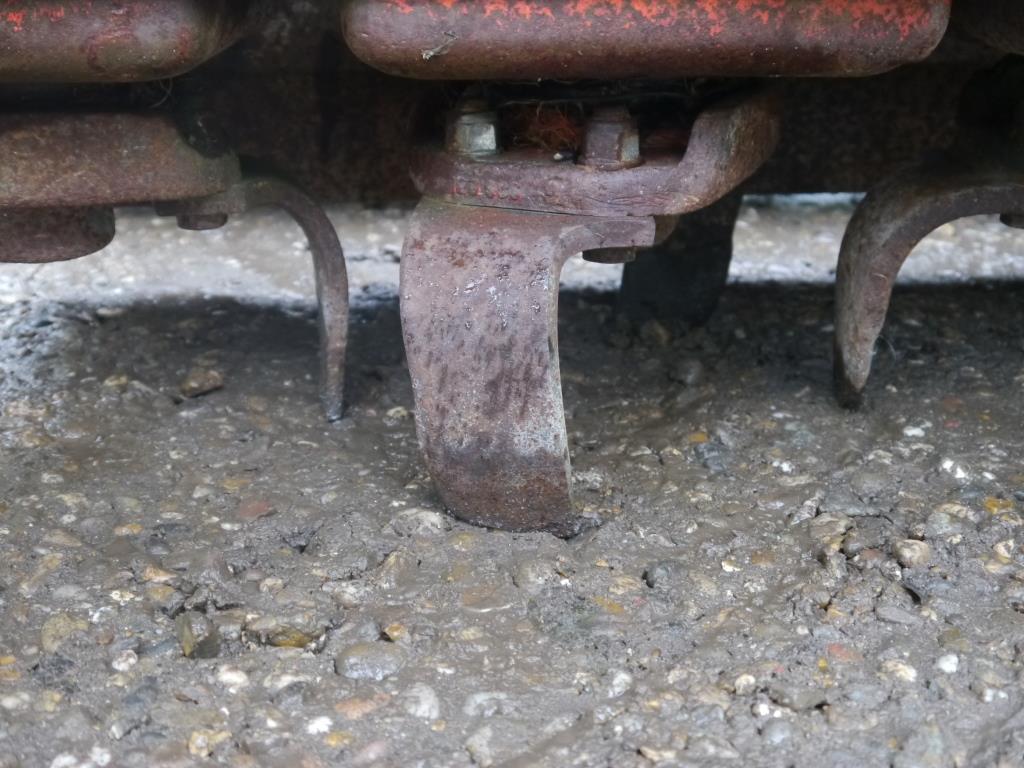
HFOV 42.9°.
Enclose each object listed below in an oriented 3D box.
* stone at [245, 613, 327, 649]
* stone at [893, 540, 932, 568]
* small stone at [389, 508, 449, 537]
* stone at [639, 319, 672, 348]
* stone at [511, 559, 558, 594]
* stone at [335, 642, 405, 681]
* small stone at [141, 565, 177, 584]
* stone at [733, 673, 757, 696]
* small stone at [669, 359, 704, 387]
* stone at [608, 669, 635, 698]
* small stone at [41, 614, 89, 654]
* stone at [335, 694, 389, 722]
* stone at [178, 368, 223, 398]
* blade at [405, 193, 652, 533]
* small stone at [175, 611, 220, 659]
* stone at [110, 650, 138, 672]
[{"bbox_3d":[-0.078,0.085,0.447,0.028,0.013,0.018,-4,20,-11],"label":"stone"},{"bbox_3d":[0.166,0.071,0.539,0.017,0.009,0.014,0,16,0],"label":"stone"},{"bbox_3d":[-0.041,0.061,0.574,0.026,0.009,0.020,0,16,0],"label":"small stone"},{"bbox_3d":[0.084,-0.030,0.762,0.020,0.015,0.020,2,20,6],"label":"stone"},{"bbox_3d":[0.008,0.072,0.484,0.018,0.011,0.018,0,20,1],"label":"stone"},{"bbox_3d":[-0.047,0.091,0.429,0.022,0.011,0.017,-2,20,-7],"label":"stone"},{"bbox_3d":[-0.142,0.077,0.524,0.015,0.006,0.010,0,16,0],"label":"small stone"},{"bbox_3d":[0.075,0.097,0.418,0.008,0.005,0.009,4,20,11],"label":"stone"},{"bbox_3d":[0.106,-0.007,0.789,0.022,0.015,0.018,0,16,0],"label":"small stone"},{"bbox_3d":[0.035,0.097,0.419,0.009,0.006,0.010,2,20,5],"label":"stone"},{"bbox_3d":[-0.153,0.086,0.446,0.016,0.009,0.018,-8,21,-20],"label":"small stone"},{"bbox_3d":[-0.049,0.107,0.429,0.018,0.006,0.011,-4,17,-14],"label":"stone"},{"bbox_3d":[-0.182,0.000,0.766,0.025,0.015,0.020,-6,17,-19],"label":"stone"},{"bbox_3d":[0.012,-0.018,0.589,0.073,0.138,0.105,8,18,25],"label":"blade"},{"bbox_3d":[-0.114,0.091,0.472,0.017,0.016,0.012,0,16,0],"label":"small stone"},{"bbox_3d":[-0.128,0.092,0.431,0.009,0.006,0.010,-7,21,-18],"label":"stone"}]

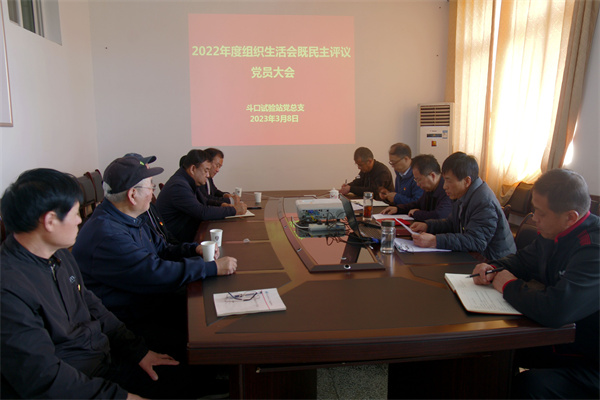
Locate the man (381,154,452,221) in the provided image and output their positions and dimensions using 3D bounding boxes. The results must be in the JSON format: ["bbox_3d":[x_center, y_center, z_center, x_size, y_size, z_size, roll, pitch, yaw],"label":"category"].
[{"bbox_3d":[1.004,0.282,3.150,0.780,1.220,0.550,-2,6,-9],"label":"man"}]

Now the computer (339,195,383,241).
[{"bbox_3d":[0.431,0.089,2.646,0.280,0.235,0.360,-1,6,0],"label":"computer"}]

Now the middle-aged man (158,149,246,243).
[{"bbox_3d":[-0.807,0.241,3.445,0.770,1.280,0.550,-1,6,0],"label":"middle-aged man"}]

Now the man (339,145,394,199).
[{"bbox_3d":[0.742,0.126,4.441,0.760,1.260,0.550,-3,7,-21],"label":"man"}]

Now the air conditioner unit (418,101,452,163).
[{"bbox_3d":[1.994,-0.449,6.140,0.490,1.830,0.300,1,6,15],"label":"air conditioner unit"}]

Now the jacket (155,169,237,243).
[{"bbox_3d":[-0.859,0.057,3.425,0.640,0.640,0.540,-1,6,0],"label":"jacket"}]

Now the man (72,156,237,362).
[{"bbox_3d":[-0.644,0.423,1.886,0.770,1.260,0.550,-2,6,-10],"label":"man"}]

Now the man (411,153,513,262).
[{"bbox_3d":[0.915,0.355,2.354,0.760,1.250,0.550,-1,6,-6],"label":"man"}]

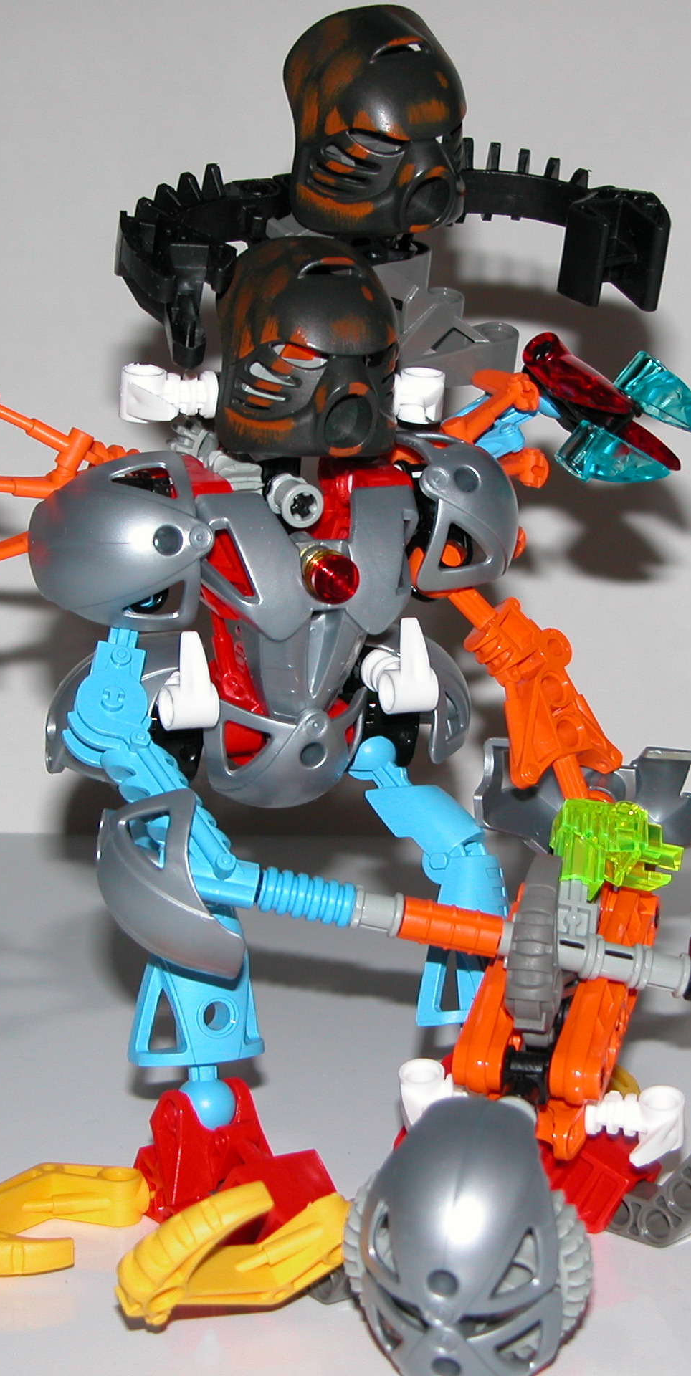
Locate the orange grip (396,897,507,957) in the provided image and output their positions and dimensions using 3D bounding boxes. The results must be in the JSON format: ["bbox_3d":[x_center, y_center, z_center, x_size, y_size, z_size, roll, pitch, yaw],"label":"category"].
[{"bbox_3d":[0.017,0.039,0.570,0.016,0.007,0.007,12,-28,-8],"label":"orange grip"}]

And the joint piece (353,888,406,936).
[{"bbox_3d":[0.005,0.039,0.603,0.008,0.007,0.007,12,0,5],"label":"joint piece"}]

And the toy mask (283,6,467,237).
[{"bbox_3d":[0.004,-0.095,0.592,0.028,0.036,0.024,-7,33,-27],"label":"toy mask"}]

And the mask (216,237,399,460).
[{"bbox_3d":[-0.006,-0.057,0.590,0.029,0.036,0.025,-5,25,-19],"label":"mask"}]

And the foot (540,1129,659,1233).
[{"bbox_3d":[0.036,0.081,0.654,0.029,0.024,0.042,-7,16,-26],"label":"foot"}]

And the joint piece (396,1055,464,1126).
[{"bbox_3d":[0.017,0.069,0.568,0.018,0.009,0.015,6,27,0],"label":"joint piece"}]

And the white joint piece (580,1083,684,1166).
[{"bbox_3d":[0.047,0.072,0.568,0.018,0.009,0.015,6,27,0],"label":"white joint piece"}]

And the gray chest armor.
[{"bbox_3d":[-0.012,-0.012,0.613,0.080,0.058,0.044,-5,17,-19],"label":"gray chest armor"}]

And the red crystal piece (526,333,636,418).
[{"bbox_3d":[0.041,-0.056,0.622,0.022,0.009,0.009,34,0,9],"label":"red crystal piece"}]

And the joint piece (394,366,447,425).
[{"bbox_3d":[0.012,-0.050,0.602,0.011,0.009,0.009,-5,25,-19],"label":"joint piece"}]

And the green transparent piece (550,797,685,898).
[{"bbox_3d":[0.045,0.027,0.584,0.021,0.014,0.012,12,57,-8],"label":"green transparent piece"}]

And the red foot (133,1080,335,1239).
[{"bbox_3d":[-0.022,0.084,0.641,0.029,0.024,0.039,-4,15,-16],"label":"red foot"}]

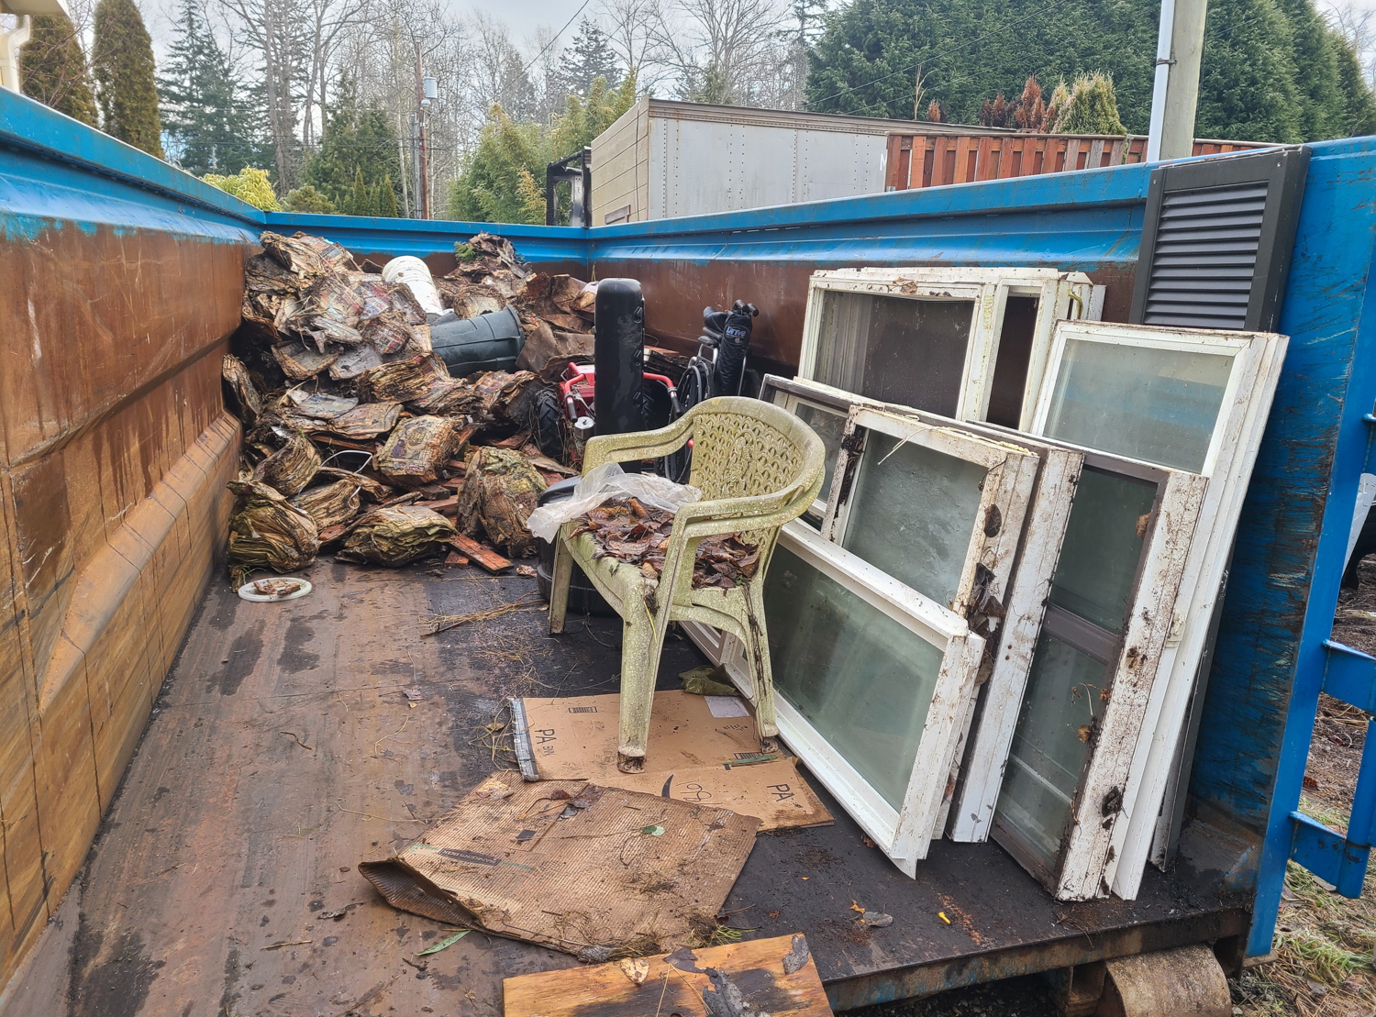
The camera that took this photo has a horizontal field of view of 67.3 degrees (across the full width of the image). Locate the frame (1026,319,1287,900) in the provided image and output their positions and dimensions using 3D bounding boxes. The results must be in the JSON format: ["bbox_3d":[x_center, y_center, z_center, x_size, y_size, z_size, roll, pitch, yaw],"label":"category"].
[{"bbox_3d":[0.835,0.163,2.118,0.095,1.081,0.529,6,11,-19],"label":"frame"}]

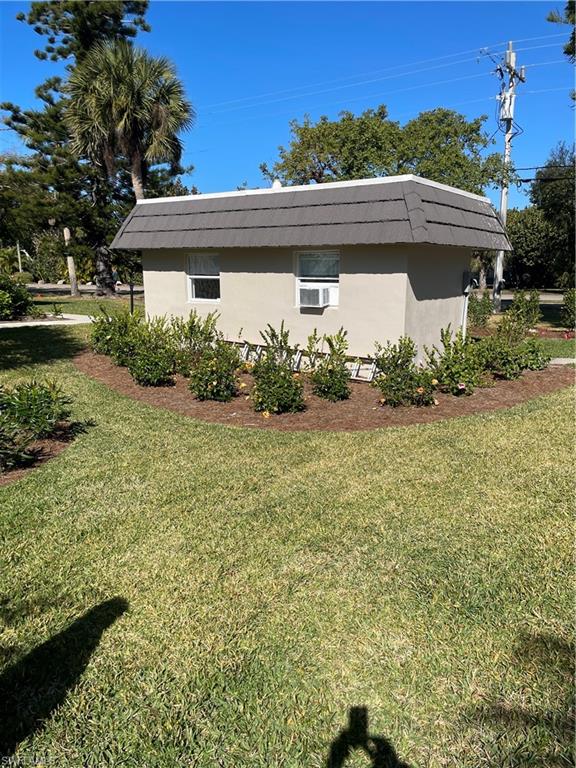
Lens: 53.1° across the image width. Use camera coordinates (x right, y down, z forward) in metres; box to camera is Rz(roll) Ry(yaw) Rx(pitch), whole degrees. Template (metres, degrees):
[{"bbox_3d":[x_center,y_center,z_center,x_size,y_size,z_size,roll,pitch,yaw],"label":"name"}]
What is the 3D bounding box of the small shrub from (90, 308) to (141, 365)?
[{"bbox_3d":[-3.217,-0.916,10.663,0.930,0.955,0.850,0,12,0],"label":"small shrub"}]

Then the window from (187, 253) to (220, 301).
[{"bbox_3d":[-1.706,-2.156,11.712,0.920,0.975,0.110,8,14,35],"label":"window"}]

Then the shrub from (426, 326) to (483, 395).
[{"bbox_3d":[2.638,-0.418,9.073,0.895,0.973,0.823,4,12,16],"label":"shrub"}]

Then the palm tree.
[{"bbox_3d":[-5.180,-6.724,19.548,4.232,9.062,4.147,-3,12,-14],"label":"palm tree"}]

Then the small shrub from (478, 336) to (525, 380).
[{"bbox_3d":[3.396,-0.422,9.106,0.740,0.659,0.700,0,12,0],"label":"small shrub"}]

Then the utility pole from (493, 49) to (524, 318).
[{"bbox_3d":[7.656,-7.169,20.590,0.900,9.200,0.700,0,12,0],"label":"utility pole"}]

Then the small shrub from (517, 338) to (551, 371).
[{"bbox_3d":[4.722,-0.597,11.026,0.634,0.547,0.583,5,13,23],"label":"small shrub"}]

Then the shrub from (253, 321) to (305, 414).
[{"bbox_3d":[-0.117,-0.215,7.058,0.660,1.074,0.640,0,12,0],"label":"shrub"}]

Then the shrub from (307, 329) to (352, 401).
[{"bbox_3d":[0.601,-0.307,8.423,0.631,1.008,0.580,1,12,4],"label":"shrub"}]

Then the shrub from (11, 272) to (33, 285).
[{"bbox_3d":[-21.091,-8.285,45.548,1.800,1.021,1.600,0,12,0],"label":"shrub"}]

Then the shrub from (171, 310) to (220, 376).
[{"bbox_3d":[-1.694,-0.777,10.442,0.887,1.102,0.816,-2,12,-9],"label":"shrub"}]

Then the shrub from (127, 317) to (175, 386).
[{"bbox_3d":[-2.302,-0.578,9.538,0.779,1.074,0.716,-3,12,-13],"label":"shrub"}]

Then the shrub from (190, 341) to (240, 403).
[{"bbox_3d":[-1.092,-0.229,8.479,0.749,0.824,0.689,-1,12,-7],"label":"shrub"}]

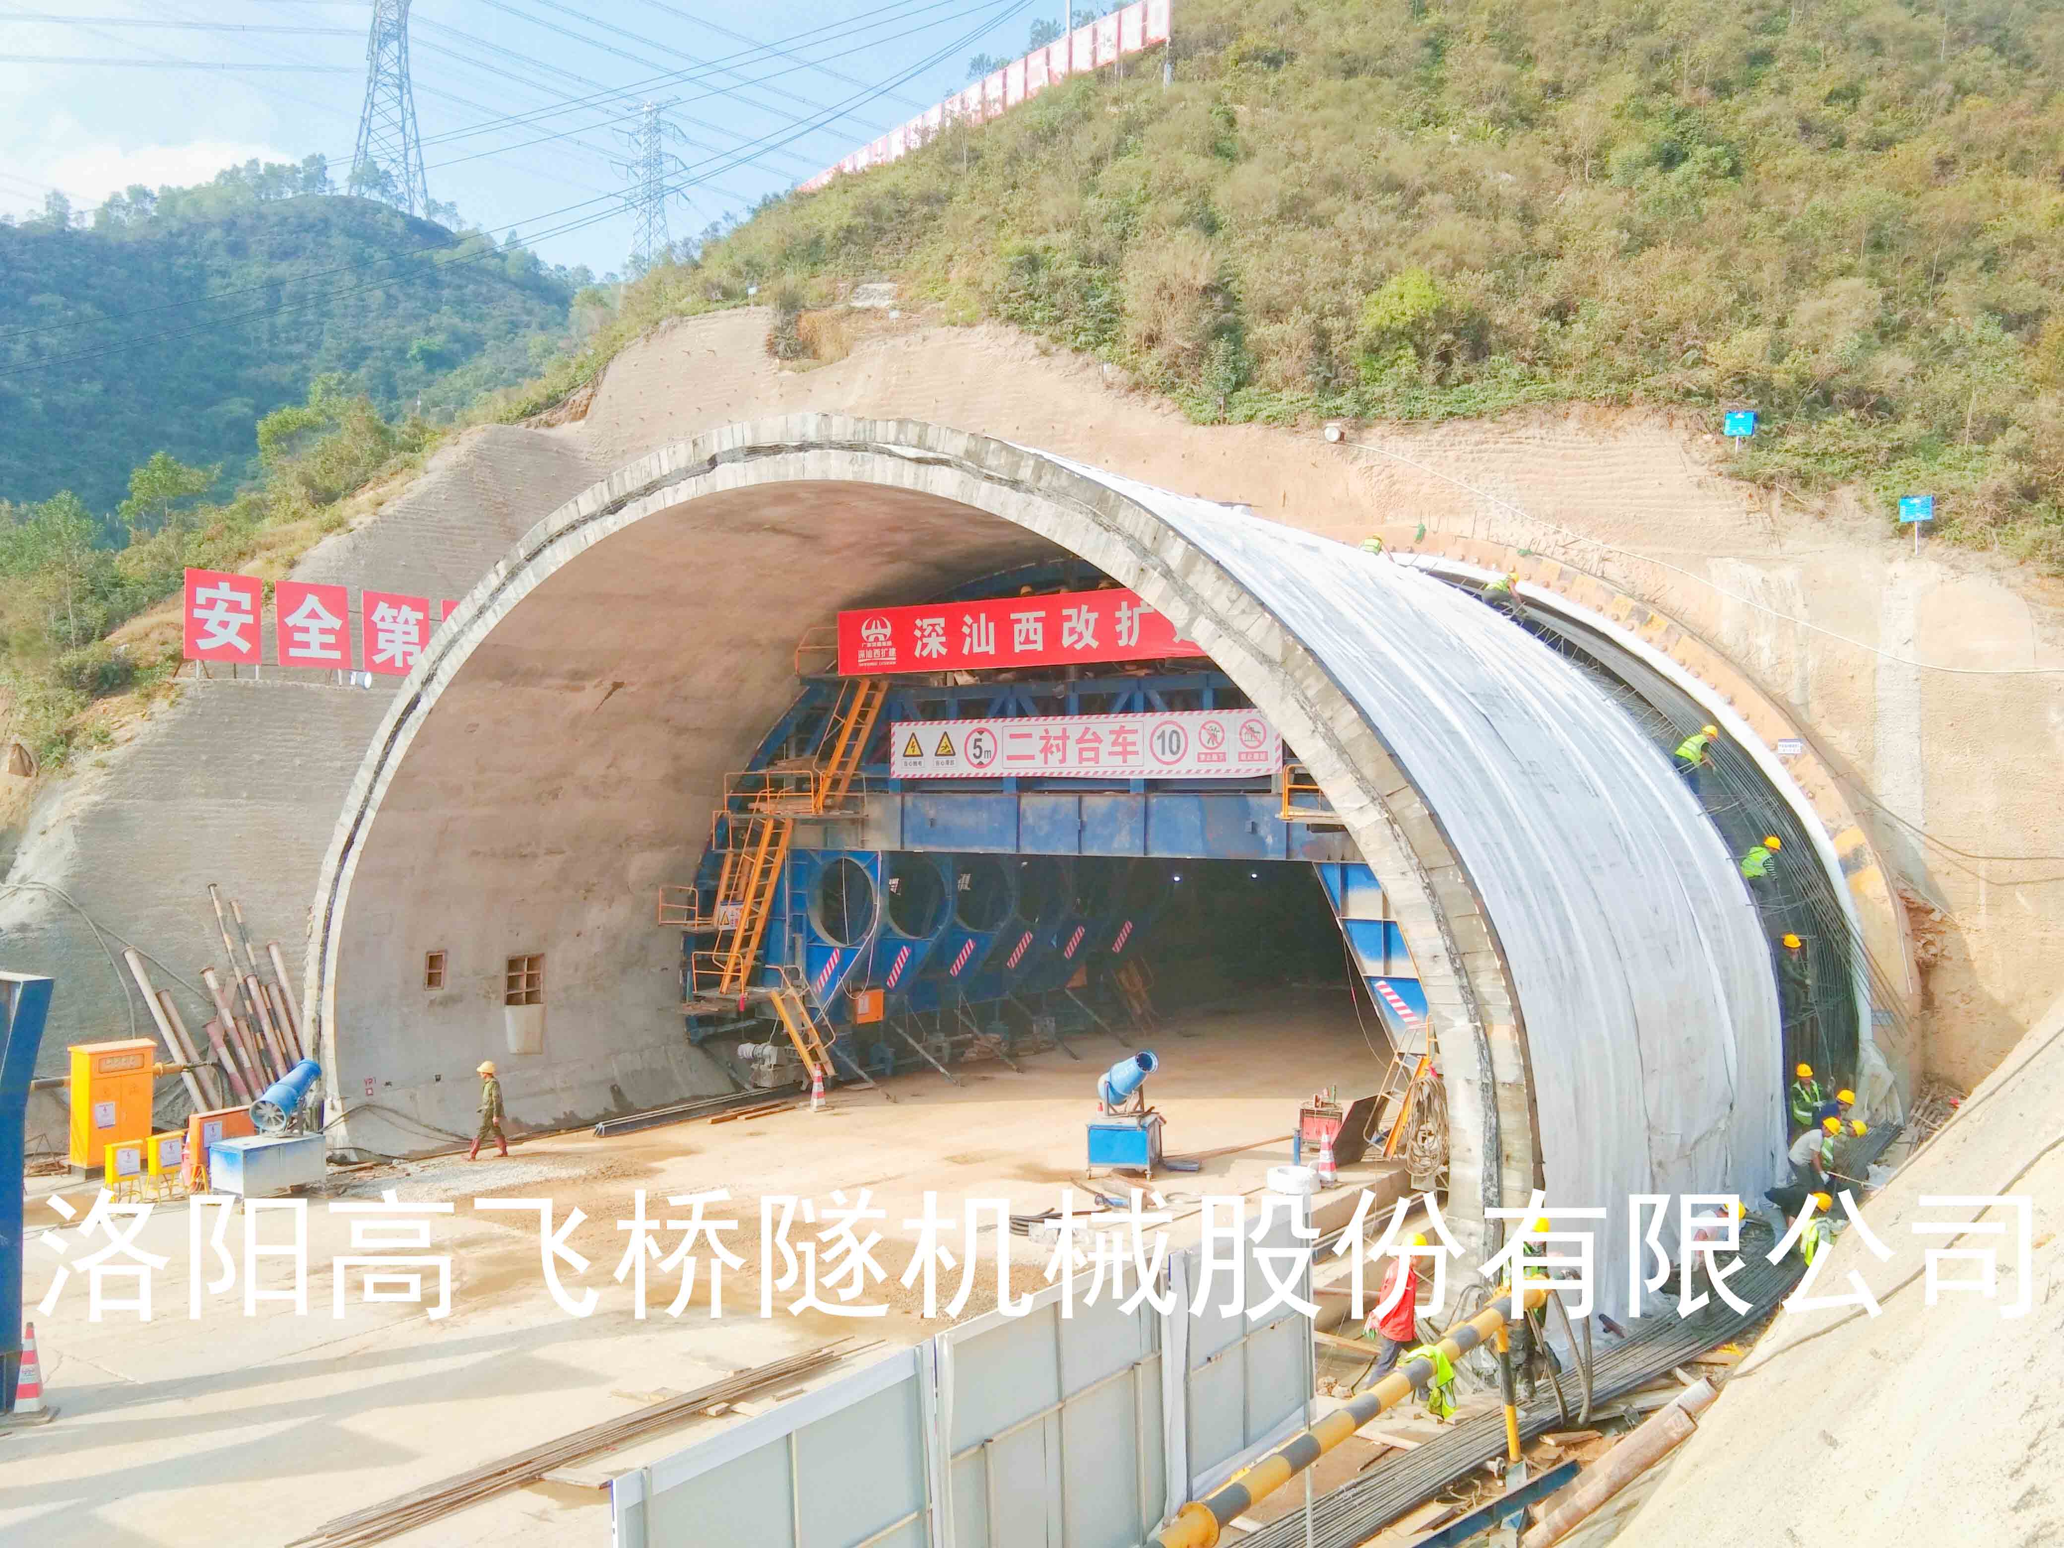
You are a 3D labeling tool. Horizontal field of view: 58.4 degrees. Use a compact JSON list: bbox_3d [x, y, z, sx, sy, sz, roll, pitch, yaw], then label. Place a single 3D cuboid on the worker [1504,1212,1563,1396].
[{"bbox_3d":[5.000,5.320,18.450,0.600,1.800,0.550,0,0,-8],"label":"worker"}]

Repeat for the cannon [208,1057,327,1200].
[{"bbox_3d":[-11.520,5.310,27.880,0.950,2.200,1.450,0,0,28],"label":"cannon"}]

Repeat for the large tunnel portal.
[{"bbox_3d":[-1.043,0.787,29.338,22.500,11.400,9.200,0,-1,37],"label":"large tunnel portal"}]

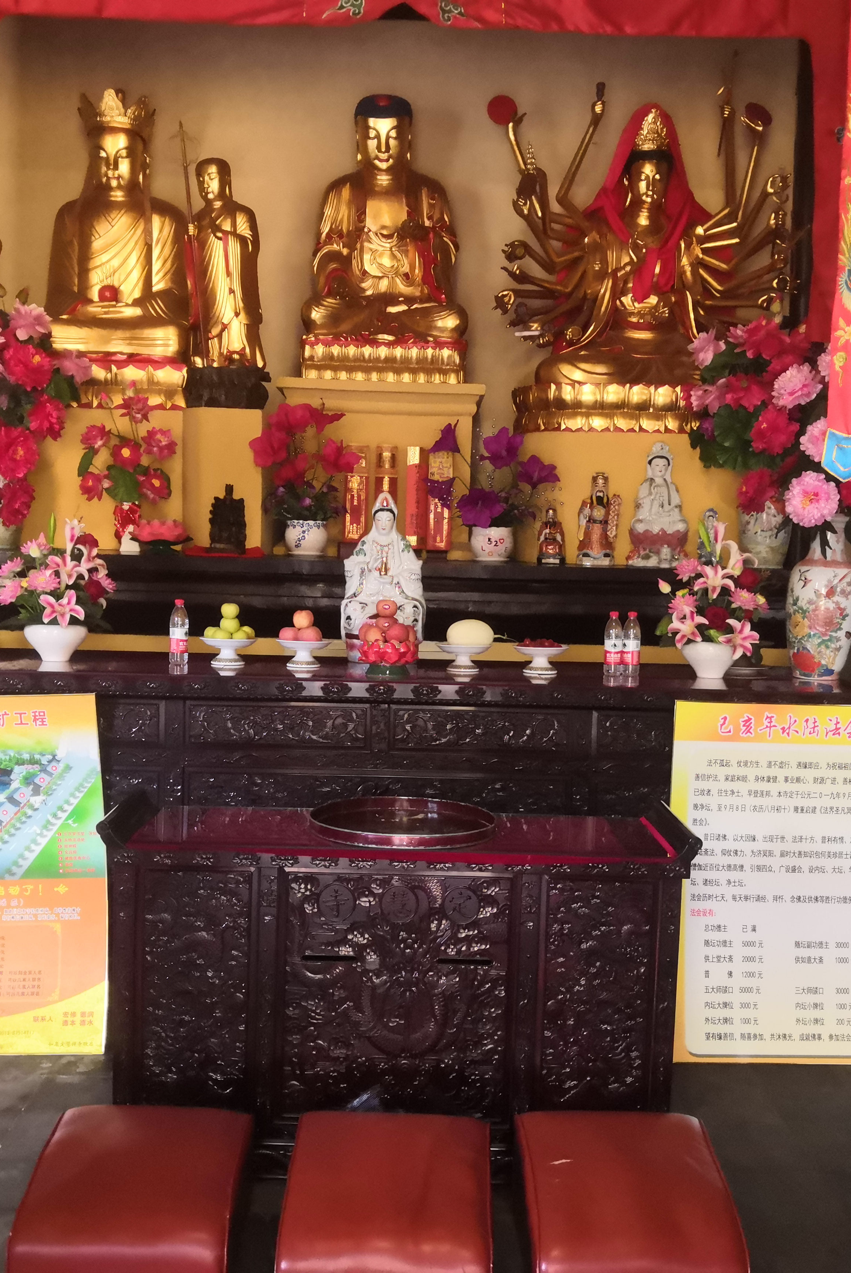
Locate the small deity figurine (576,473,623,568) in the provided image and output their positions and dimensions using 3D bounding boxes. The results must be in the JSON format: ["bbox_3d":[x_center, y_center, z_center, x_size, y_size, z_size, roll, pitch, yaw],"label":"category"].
[{"bbox_3d":[0.707,-0.470,5.366,0.194,0.387,0.140,2,4,-1],"label":"small deity figurine"}]

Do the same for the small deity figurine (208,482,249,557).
[{"bbox_3d":[-0.798,-0.470,5.330,0.155,0.283,0.120,1,4,-2],"label":"small deity figurine"}]

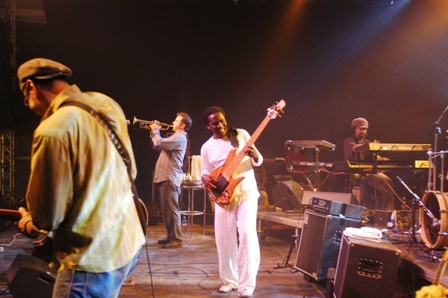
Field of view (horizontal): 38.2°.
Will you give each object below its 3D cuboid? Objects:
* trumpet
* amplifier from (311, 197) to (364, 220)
[{"bbox_3d":[-0.920,-0.322,8.420,0.540,0.155,0.125,9,1,-4],"label":"trumpet"},{"bbox_3d":[1.160,0.608,6.660,0.350,0.132,0.470,10,-1,-15],"label":"amplifier"}]

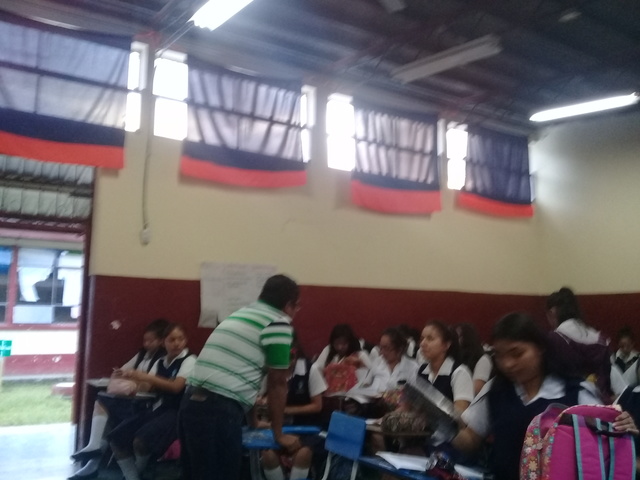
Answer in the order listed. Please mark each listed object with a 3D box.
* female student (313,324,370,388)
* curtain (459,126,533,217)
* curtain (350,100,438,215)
[{"bbox_3d":[0.130,1.162,4.151,0.480,1.130,0.700,-3,-8,22],"label":"female student"},{"bbox_3d":[2.497,-0.971,8.075,1.486,1.207,0.100,6,-9,-32],"label":"curtain"},{"bbox_3d":[0.977,-0.988,7.088,1.412,1.344,0.100,6,-9,-32],"label":"curtain"}]

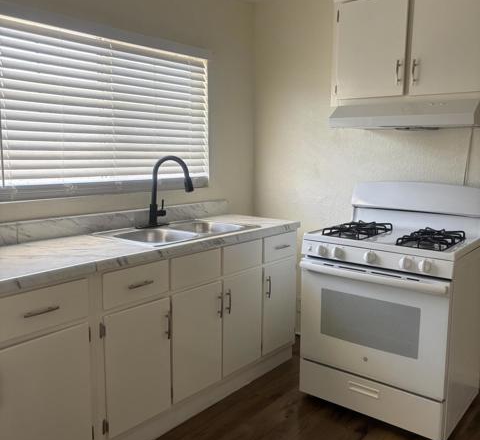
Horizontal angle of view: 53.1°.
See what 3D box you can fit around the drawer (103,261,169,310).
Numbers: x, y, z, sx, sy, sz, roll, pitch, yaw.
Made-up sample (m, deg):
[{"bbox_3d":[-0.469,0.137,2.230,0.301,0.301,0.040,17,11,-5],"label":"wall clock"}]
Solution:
[{"bbox_3d":[-0.603,0.255,2.211,0.420,0.151,0.352,7,10,39],"label":"drawer"}]

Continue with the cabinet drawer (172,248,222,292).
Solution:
[{"bbox_3d":[-0.369,0.220,2.493,0.420,0.152,0.345,7,10,39],"label":"cabinet drawer"}]

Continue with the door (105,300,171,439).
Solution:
[{"bbox_3d":[-0.447,0.637,2.126,0.030,0.532,0.360,7,10,39],"label":"door"}]

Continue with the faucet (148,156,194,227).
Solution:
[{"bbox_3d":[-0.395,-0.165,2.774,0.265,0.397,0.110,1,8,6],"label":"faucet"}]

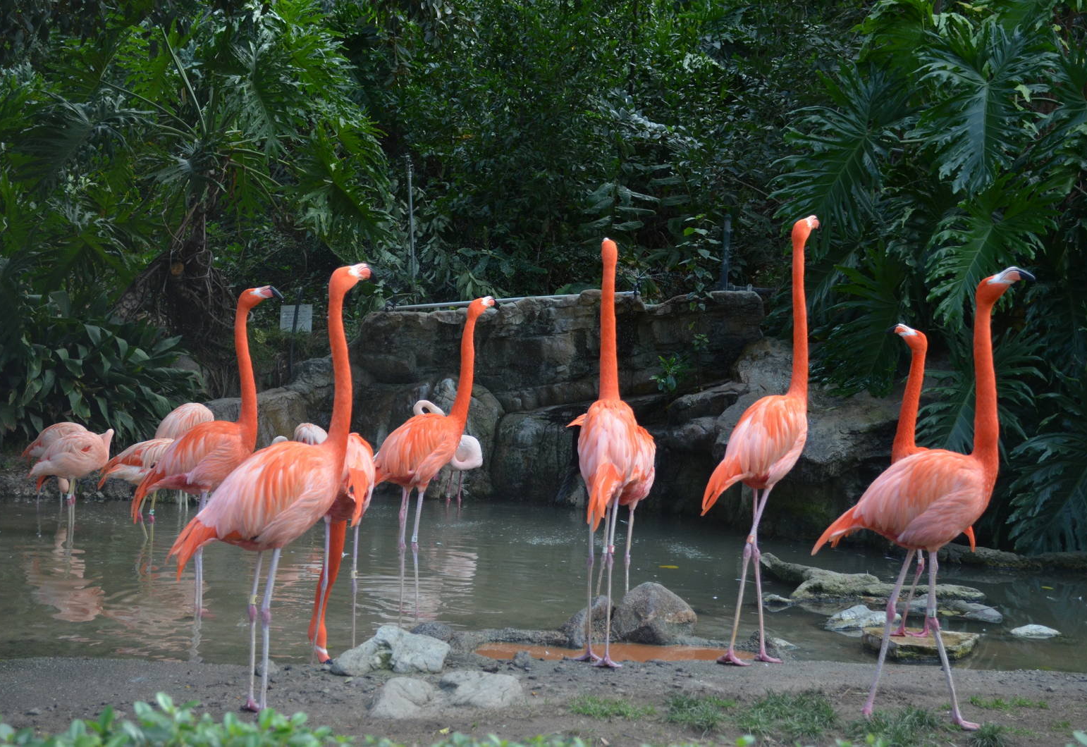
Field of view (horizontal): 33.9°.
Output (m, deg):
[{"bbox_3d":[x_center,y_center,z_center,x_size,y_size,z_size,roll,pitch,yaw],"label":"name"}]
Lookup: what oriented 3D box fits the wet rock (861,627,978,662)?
[{"bbox_3d":[1.231,0.886,5.830,0.360,0.060,0.360,0,1,0],"label":"wet rock"}]

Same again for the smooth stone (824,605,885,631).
[{"bbox_3d":[1.262,0.972,7.080,0.280,0.100,0.200,0,3,0],"label":"smooth stone"}]

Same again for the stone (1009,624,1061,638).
[{"bbox_3d":[1.698,0.891,6.150,0.165,0.050,0.120,0,1,0],"label":"stone"}]

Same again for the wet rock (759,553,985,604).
[{"bbox_3d":[1.446,0.910,7.850,1.020,0.180,0.420,1,3,14],"label":"wet rock"}]

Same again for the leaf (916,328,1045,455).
[{"bbox_3d":[2.229,0.092,9.100,0.650,0.650,0.330,0,3,9],"label":"leaf"}]

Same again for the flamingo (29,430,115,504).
[{"bbox_3d":[-2.703,0.588,10.200,0.480,0.580,0.250,0,1,-7],"label":"flamingo"}]

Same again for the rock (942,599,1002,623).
[{"bbox_3d":[1.744,0.970,7.250,0.235,0.080,0.190,0,3,0],"label":"rock"}]

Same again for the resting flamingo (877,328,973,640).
[{"bbox_3d":[1.456,0.402,6.750,0.430,1.160,0.240,2,4,25],"label":"resting flamingo"}]

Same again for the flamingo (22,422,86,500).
[{"bbox_3d":[-2.859,0.579,10.600,0.480,0.600,0.250,0,1,-7],"label":"flamingo"}]

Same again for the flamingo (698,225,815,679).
[{"bbox_3d":[0.710,0.221,5.920,0.500,1.450,0.250,-3,4,-44],"label":"flamingo"}]

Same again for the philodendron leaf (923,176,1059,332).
[{"bbox_3d":[2.237,-0.610,8.900,0.650,0.780,0.360,0,3,9],"label":"philodendron leaf"}]

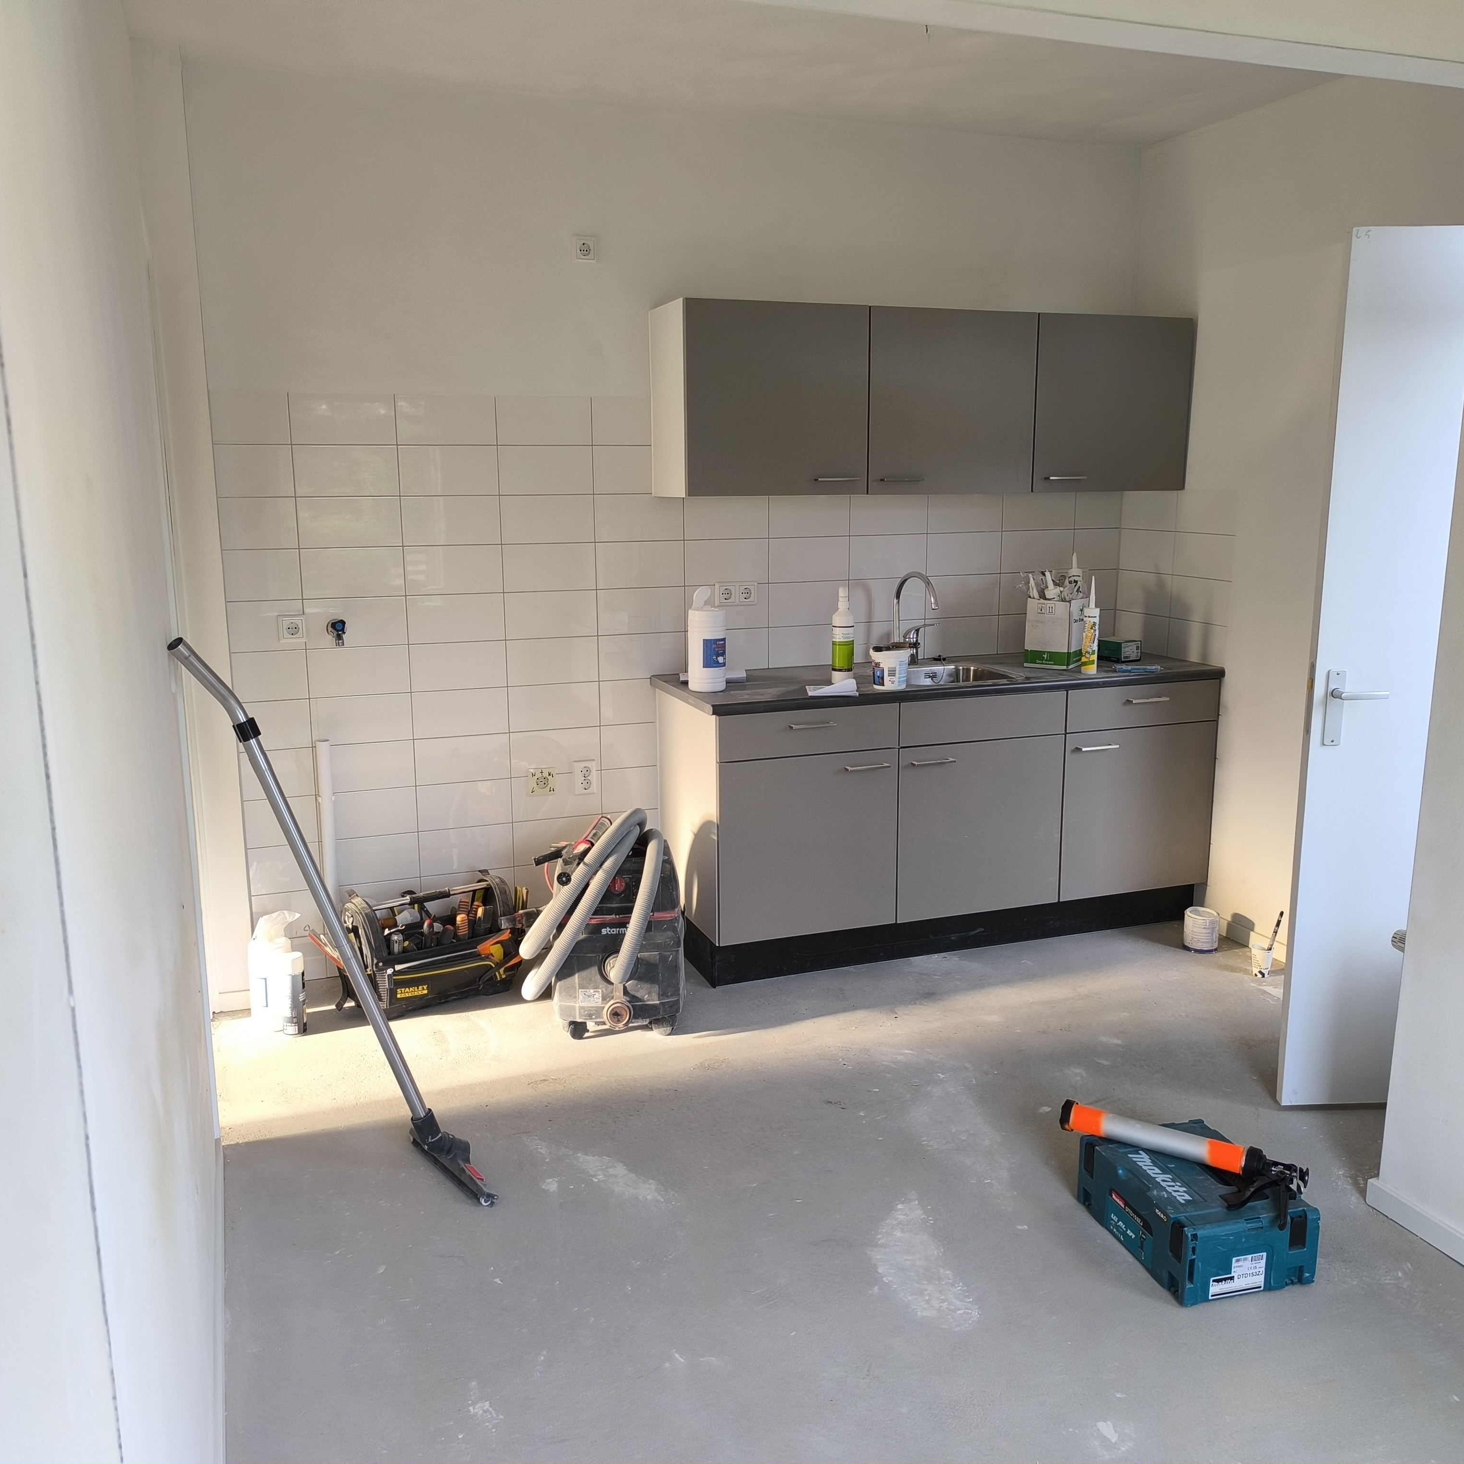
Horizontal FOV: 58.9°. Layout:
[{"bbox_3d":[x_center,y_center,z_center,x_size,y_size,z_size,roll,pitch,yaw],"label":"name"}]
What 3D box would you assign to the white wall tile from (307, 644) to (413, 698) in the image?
[{"bbox_3d":[-1.142,-0.187,3.986,0.298,0.148,0.010,-4,12,-20],"label":"white wall tile"}]

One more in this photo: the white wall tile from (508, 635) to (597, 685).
[{"bbox_3d":[-0.582,-0.232,4.201,0.299,0.148,0.010,-5,13,-20],"label":"white wall tile"}]

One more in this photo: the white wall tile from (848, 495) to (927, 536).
[{"bbox_3d":[0.544,-0.756,4.479,0.297,0.147,0.010,-4,12,-20],"label":"white wall tile"}]

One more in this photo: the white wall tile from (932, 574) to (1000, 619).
[{"bbox_3d":[0.828,-0.485,4.657,0.298,0.148,0.010,-4,12,-20],"label":"white wall tile"}]

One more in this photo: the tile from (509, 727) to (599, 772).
[{"bbox_3d":[-0.576,0.066,4.245,0.299,0.149,0.010,-4,12,-20],"label":"tile"}]

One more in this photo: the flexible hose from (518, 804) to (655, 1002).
[{"bbox_3d":[-0.416,0.487,3.667,0.370,0.500,0.320,-2,12,-7],"label":"flexible hose"}]

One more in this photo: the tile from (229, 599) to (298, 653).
[{"bbox_3d":[-1.384,-0.315,3.866,0.210,0.149,0.010,-4,12,-20],"label":"tile"}]

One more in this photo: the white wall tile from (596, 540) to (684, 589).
[{"bbox_3d":[-0.297,-0.546,4.232,0.299,0.149,0.010,-4,12,-20],"label":"white wall tile"}]

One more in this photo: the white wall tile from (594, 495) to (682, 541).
[{"bbox_3d":[-0.298,-0.694,4.203,0.299,0.149,0.010,-4,12,-20],"label":"white wall tile"}]

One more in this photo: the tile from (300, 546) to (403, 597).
[{"bbox_3d":[-1.144,-0.482,3.927,0.298,0.148,0.010,-4,12,-20],"label":"tile"}]

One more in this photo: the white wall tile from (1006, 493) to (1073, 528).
[{"bbox_3d":[1.108,-0.804,4.707,0.298,0.148,0.010,-4,12,-20],"label":"white wall tile"}]

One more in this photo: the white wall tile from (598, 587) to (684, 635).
[{"bbox_3d":[-0.295,-0.397,4.233,0.297,0.147,0.010,-4,12,-20],"label":"white wall tile"}]

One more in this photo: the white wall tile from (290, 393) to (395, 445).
[{"bbox_3d":[-1.142,-0.919,3.819,0.298,0.148,0.010,-4,12,-20],"label":"white wall tile"}]

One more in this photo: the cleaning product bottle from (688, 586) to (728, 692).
[{"bbox_3d":[-0.077,-0.290,4.019,0.115,0.317,0.115,0,12,0],"label":"cleaning product bottle"}]

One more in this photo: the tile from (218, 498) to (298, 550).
[{"bbox_3d":[-1.390,-0.611,3.809,0.220,0.148,0.010,-4,12,-20],"label":"tile"}]

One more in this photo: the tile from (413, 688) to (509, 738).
[{"bbox_3d":[-0.860,-0.062,4.116,0.298,0.148,0.010,-4,12,-20],"label":"tile"}]

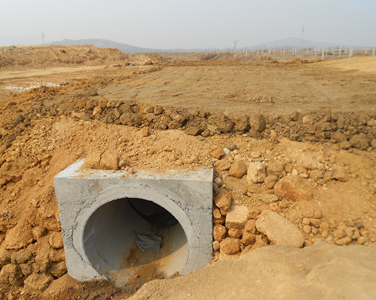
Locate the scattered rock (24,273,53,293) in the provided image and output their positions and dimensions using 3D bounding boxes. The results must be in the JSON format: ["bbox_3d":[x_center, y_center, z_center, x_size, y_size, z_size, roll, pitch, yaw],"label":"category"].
[{"bbox_3d":[-1.632,1.447,3.280,0.280,0.160,0.200,0,18,0],"label":"scattered rock"}]

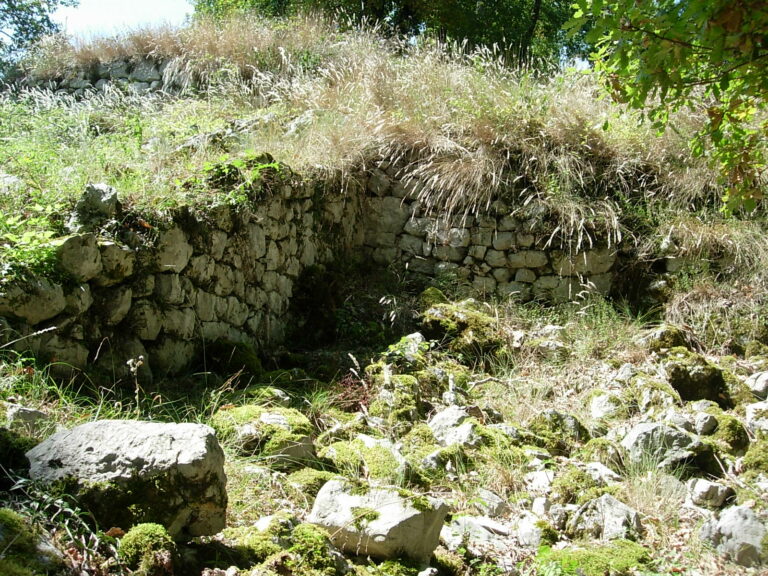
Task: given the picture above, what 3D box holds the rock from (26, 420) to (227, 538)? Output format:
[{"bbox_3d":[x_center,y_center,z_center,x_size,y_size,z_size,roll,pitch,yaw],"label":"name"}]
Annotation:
[{"bbox_3d":[-1.093,0.813,3.580,0.820,0.370,0.520,-1,8,-5],"label":"rock"}]

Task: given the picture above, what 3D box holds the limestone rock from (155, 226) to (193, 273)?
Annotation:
[{"bbox_3d":[-1.460,-0.267,5.850,0.248,0.318,0.223,-2,6,-25],"label":"limestone rock"}]

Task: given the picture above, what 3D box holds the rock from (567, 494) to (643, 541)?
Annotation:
[{"bbox_3d":[1.018,1.067,3.901,0.332,0.191,0.249,0,5,0],"label":"rock"}]

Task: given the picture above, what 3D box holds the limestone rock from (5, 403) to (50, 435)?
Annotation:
[{"bbox_3d":[-2.076,0.765,4.901,0.226,0.189,0.181,0,5,0],"label":"limestone rock"}]

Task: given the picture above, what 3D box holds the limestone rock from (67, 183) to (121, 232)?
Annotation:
[{"bbox_3d":[-1.861,-0.516,5.400,0.320,0.290,0.270,-3,9,-20],"label":"limestone rock"}]

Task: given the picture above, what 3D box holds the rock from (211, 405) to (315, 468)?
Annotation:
[{"bbox_3d":[-0.620,0.757,4.300,0.500,0.290,0.400,-1,8,-10],"label":"rock"}]

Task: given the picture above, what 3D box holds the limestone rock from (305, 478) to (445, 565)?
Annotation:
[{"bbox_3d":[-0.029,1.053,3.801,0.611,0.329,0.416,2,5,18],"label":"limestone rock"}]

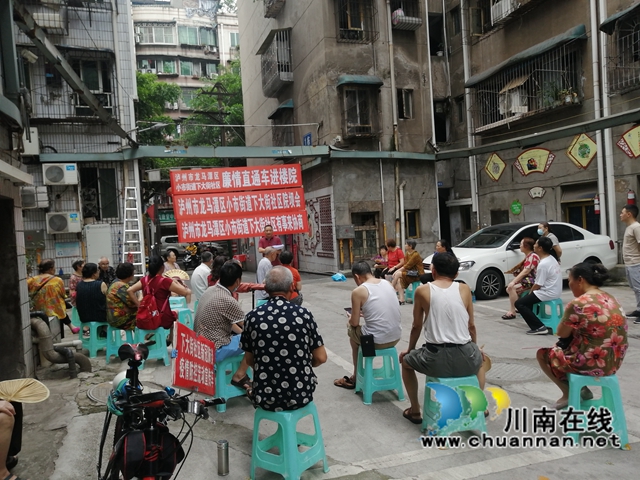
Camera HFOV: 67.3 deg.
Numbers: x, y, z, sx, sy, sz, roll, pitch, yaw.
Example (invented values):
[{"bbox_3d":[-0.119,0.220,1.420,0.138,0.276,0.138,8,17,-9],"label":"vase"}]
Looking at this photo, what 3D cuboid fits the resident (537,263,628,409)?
[{"bbox_3d":[1.974,0.782,3.632,0.540,1.270,0.680,-5,2,-26],"label":"resident"}]

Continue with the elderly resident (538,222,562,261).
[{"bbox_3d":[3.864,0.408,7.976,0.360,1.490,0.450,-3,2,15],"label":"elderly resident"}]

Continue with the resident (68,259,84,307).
[{"bbox_3d":[-4.100,0.991,8.574,0.680,1.290,0.460,-4,1,-40],"label":"resident"}]

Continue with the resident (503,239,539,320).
[{"bbox_3d":[3.309,0.588,7.814,0.720,1.280,0.470,-3,1,25],"label":"resident"}]

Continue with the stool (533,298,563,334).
[{"bbox_3d":[3.129,1.026,6.595,0.340,0.465,0.340,-4,1,-39],"label":"stool"}]

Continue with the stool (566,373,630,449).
[{"bbox_3d":[1.842,1.100,3.249,0.345,0.447,0.340,-3,1,23],"label":"stool"}]

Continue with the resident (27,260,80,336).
[{"bbox_3d":[-4.215,0.996,7.678,0.540,1.370,0.660,-3,2,18],"label":"resident"}]

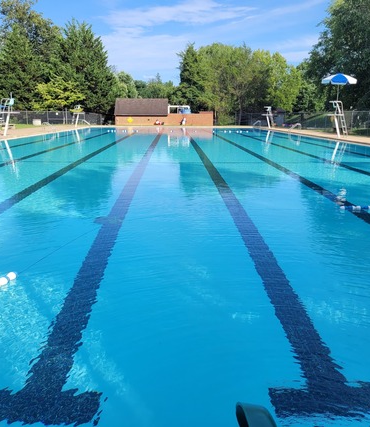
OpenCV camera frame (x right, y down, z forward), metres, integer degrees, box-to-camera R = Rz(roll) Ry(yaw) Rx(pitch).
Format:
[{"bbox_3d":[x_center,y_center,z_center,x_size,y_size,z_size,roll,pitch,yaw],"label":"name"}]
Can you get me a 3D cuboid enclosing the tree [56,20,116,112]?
[{"bbox_3d":[-14.043,-19.864,60.740,8.300,14.010,8.300,0,13,-2],"label":"tree"}]

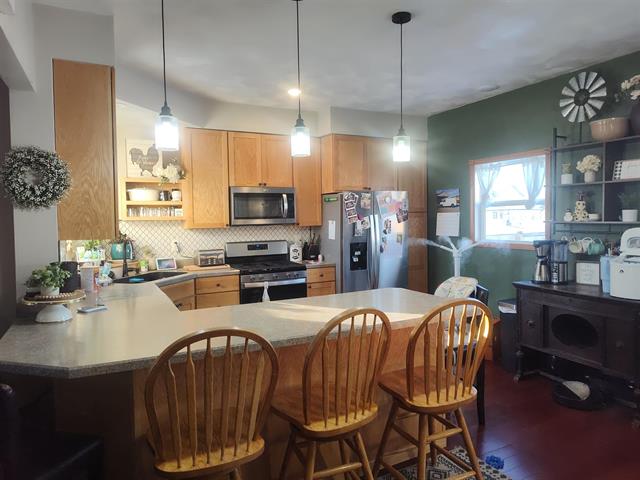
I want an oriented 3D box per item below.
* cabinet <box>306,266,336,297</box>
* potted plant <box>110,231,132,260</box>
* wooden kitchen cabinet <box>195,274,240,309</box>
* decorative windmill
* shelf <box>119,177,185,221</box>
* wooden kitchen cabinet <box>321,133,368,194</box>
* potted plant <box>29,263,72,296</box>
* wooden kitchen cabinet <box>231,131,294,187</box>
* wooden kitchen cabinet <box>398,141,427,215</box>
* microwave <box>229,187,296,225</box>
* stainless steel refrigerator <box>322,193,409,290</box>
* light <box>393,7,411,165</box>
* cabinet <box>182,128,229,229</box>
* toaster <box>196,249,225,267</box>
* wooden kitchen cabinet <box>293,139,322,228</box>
[{"bbox_3d":[-0.120,0.747,5.129,0.369,0.905,0.634,-3,3,-27],"label":"cabinet"},{"bbox_3d":[-2.010,0.060,4.313,0.200,0.295,0.190,-2,3,-26],"label":"potted plant"},{"bbox_3d":[-1.178,0.804,4.655,0.460,0.876,0.610,-2,3,-26],"label":"wooden kitchen cabinet"},{"bbox_3d":[2.237,-1.123,3.629,0.101,0.604,0.407,-3,3,-27],"label":"decorative windmill"},{"bbox_3d":[-1.790,-0.424,4.519,0.660,0.445,0.240,-2,3,-26],"label":"shelf"},{"bbox_3d":[0.223,-0.900,5.265,0.467,0.664,0.620,-2,3,-26],"label":"wooden kitchen cabinet"},{"bbox_3d":[-1.513,0.222,2.387,0.201,0.189,0.191,-3,3,-27],"label":"potted plant"},{"bbox_3d":[-0.724,-0.895,4.918,0.759,0.586,0.352,-3,3,-27],"label":"wooden kitchen cabinet"},{"bbox_3d":[1.041,-0.810,5.665,0.462,0.912,0.620,-2,3,-26],"label":"wooden kitchen cabinet"},{"bbox_3d":[-0.704,-0.386,4.923,0.759,0.412,0.402,-3,3,-27],"label":"microwave"},{"bbox_3d":[0.504,0.298,5.314,0.917,1.760,0.815,-3,3,-27],"label":"stainless steel refrigerator"},{"bbox_3d":[0.519,-0.950,2.679,0.119,0.911,0.119,-1,3,0],"label":"light"},{"bbox_3d":[-1.273,-0.654,4.710,0.467,1.051,0.330,-2,3,-26],"label":"cabinet"},{"bbox_3d":[-1.225,0.196,4.760,0.278,0.170,0.240,-2,3,-26],"label":"toaster"},{"bbox_3d":[-0.211,-0.697,5.224,0.365,1.051,0.330,-2,3,-26],"label":"wooden kitchen cabinet"}]

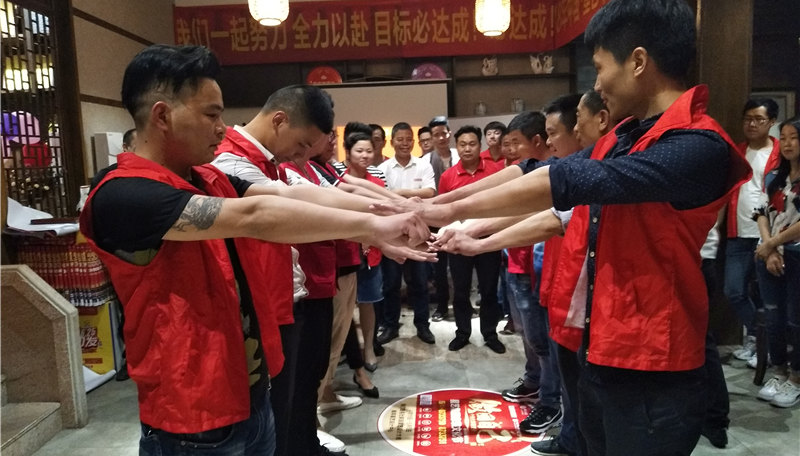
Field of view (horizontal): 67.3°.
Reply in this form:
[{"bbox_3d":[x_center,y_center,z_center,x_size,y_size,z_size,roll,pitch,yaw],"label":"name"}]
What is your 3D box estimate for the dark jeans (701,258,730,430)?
[{"bbox_3d":[1.420,0.485,2.900,0.380,0.920,0.280,2,8,34],"label":"dark jeans"}]

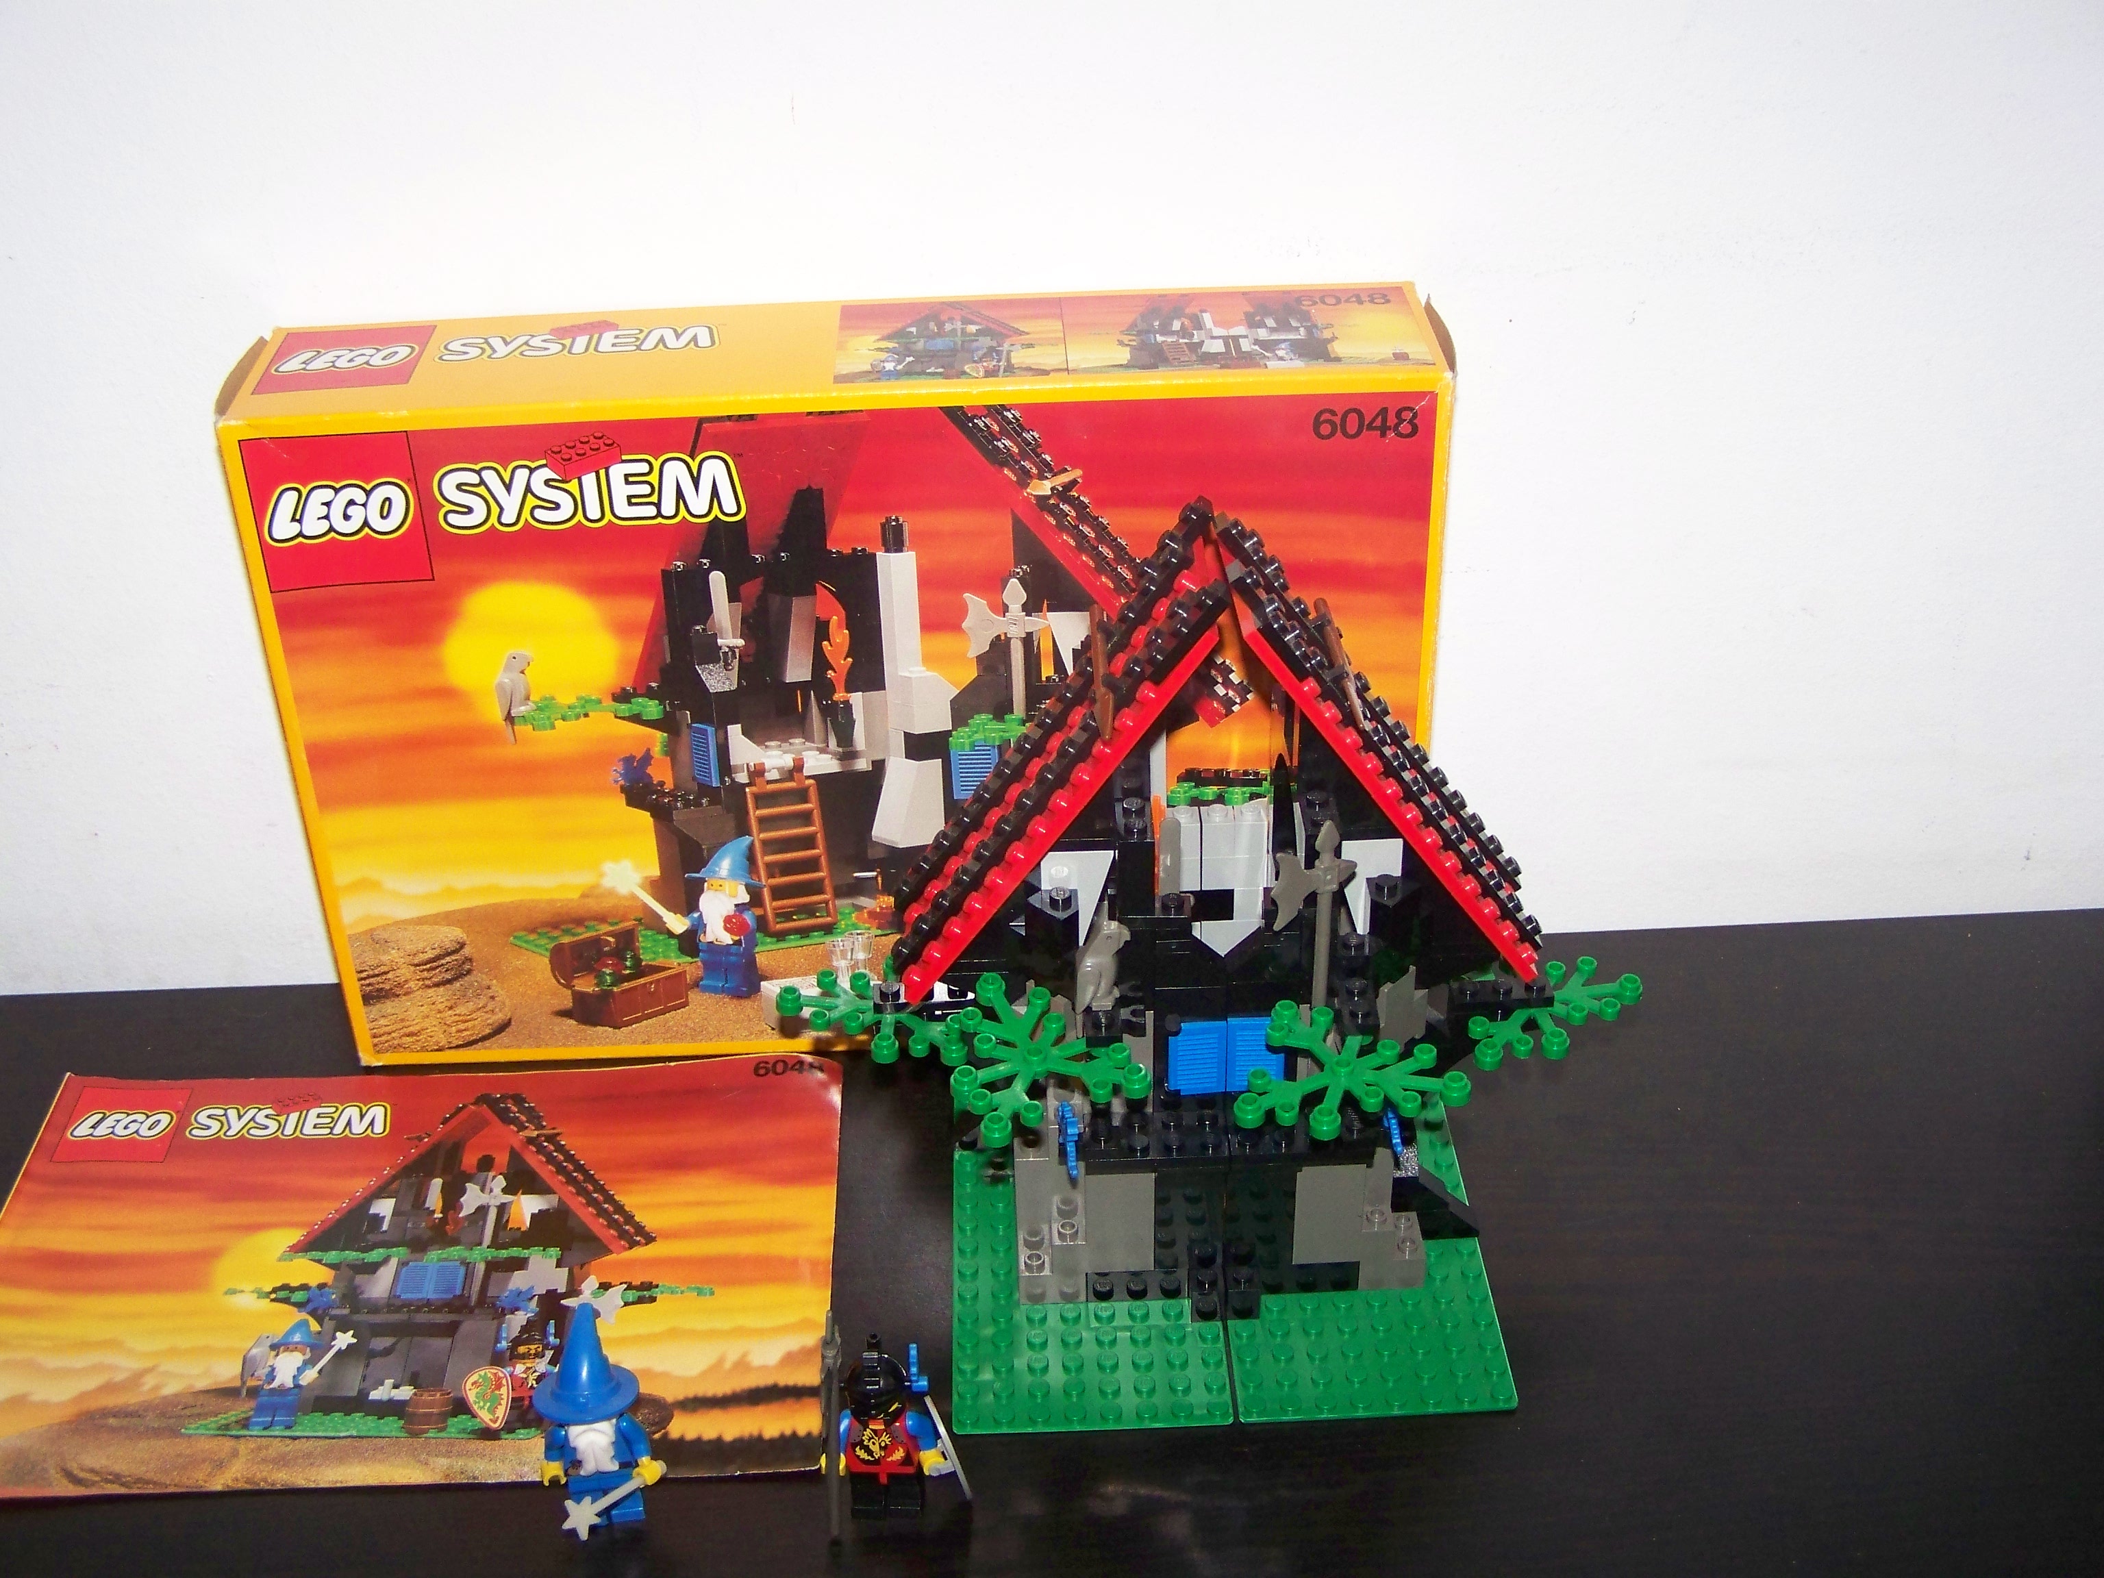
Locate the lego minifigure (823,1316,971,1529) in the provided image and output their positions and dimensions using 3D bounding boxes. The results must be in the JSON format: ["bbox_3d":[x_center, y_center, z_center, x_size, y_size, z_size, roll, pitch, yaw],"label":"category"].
[{"bbox_3d":[-0.034,0.132,0.481,0.031,0.056,0.021,0,31,3],"label":"lego minifigure"}]

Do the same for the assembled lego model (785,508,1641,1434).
[{"bbox_3d":[0.036,0.034,0.522,0.204,0.179,0.128,-2,31,-1],"label":"assembled lego model"}]

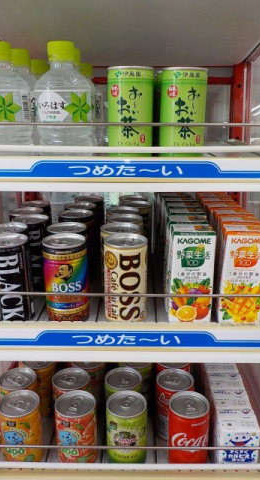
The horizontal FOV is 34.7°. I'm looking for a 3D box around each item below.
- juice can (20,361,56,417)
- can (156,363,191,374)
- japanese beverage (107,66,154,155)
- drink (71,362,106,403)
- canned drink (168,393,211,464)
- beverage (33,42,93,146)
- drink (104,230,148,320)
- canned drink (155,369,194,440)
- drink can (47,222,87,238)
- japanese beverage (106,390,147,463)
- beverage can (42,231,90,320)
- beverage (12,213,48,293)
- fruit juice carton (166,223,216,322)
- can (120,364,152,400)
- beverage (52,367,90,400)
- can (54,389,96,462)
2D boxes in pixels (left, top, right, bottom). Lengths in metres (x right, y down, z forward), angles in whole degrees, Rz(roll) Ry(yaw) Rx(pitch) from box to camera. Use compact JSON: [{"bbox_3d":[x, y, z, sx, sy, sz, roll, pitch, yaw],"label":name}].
[{"bbox_3d":[-0.143,0.227,0.660,0.053,0.090,0.053,0,18,-1],"label":"juice can"},{"bbox_3d":[0.068,0.227,0.662,0.053,0.090,0.053,0,18,0],"label":"can"},{"bbox_3d":[0.001,-0.142,0.479,0.053,0.104,0.053,0,18,0],"label":"japanese beverage"},{"bbox_3d":[-0.063,0.224,0.649,0.053,0.089,0.053,0,18,0],"label":"drink"},{"bbox_3d":[0.079,0.259,0.562,0.053,0.090,0.053,0,18,-1],"label":"canned drink"},{"bbox_3d":[-0.080,-0.166,0.503,0.067,0.131,0.067,0,17,1],"label":"beverage"},{"bbox_3d":[-0.004,0.050,0.523,0.053,0.105,0.053,0,17,0],"label":"drink"},{"bbox_3d":[0.065,0.243,0.611,0.053,0.090,0.053,0,18,-1],"label":"canned drink"},{"bbox_3d":[-0.084,0.033,0.568,0.053,0.103,0.053,0,18,0],"label":"drink can"},{"bbox_3d":[-0.004,0.259,0.563,0.053,0.090,0.053,0,18,0],"label":"japanese beverage"},{"bbox_3d":[-0.079,0.049,0.518,0.053,0.103,0.053,0,18,0],"label":"beverage can"},{"bbox_3d":[-0.145,0.019,0.622,0.053,0.105,0.053,0,17,1],"label":"beverage"},{"bbox_3d":[0.075,0.045,0.515,0.049,0.119,0.041,1,17,2],"label":"fruit juice carton"},{"bbox_3d":[0.009,0.223,0.650,0.053,0.089,0.053,0,18,0],"label":"can"},{"bbox_3d":[-0.084,0.243,0.613,0.053,0.090,0.053,0,18,-1],"label":"beverage"},{"bbox_3d":[-0.071,0.255,0.554,0.053,0.089,0.053,0,18,0],"label":"can"}]

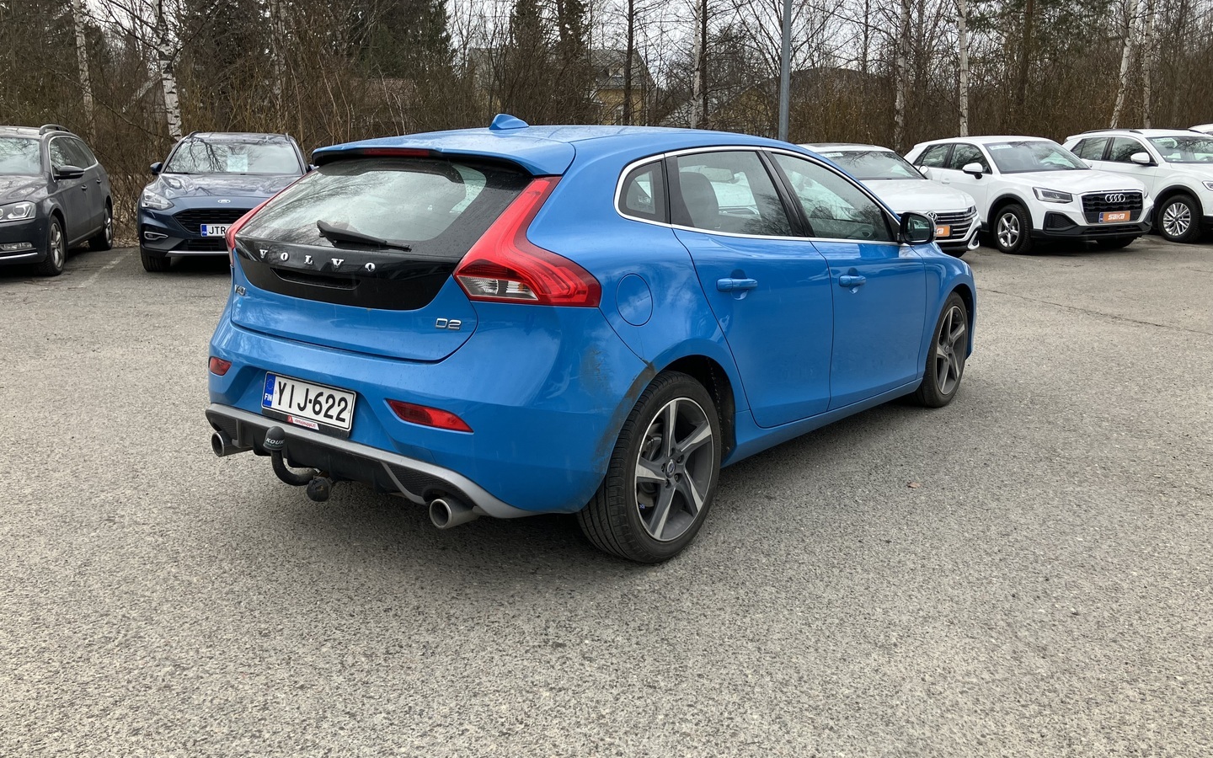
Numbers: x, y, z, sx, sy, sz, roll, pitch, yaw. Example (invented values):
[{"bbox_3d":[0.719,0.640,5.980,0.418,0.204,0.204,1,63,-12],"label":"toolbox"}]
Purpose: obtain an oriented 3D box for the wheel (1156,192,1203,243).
[{"bbox_3d":[7.882,-2.223,13.500,0.230,0.660,0.660,-3,13,-16],"label":"wheel"}]

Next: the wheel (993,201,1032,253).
[{"bbox_3d":[5.283,-1.964,12.750,0.230,0.660,0.660,-3,13,-15],"label":"wheel"}]

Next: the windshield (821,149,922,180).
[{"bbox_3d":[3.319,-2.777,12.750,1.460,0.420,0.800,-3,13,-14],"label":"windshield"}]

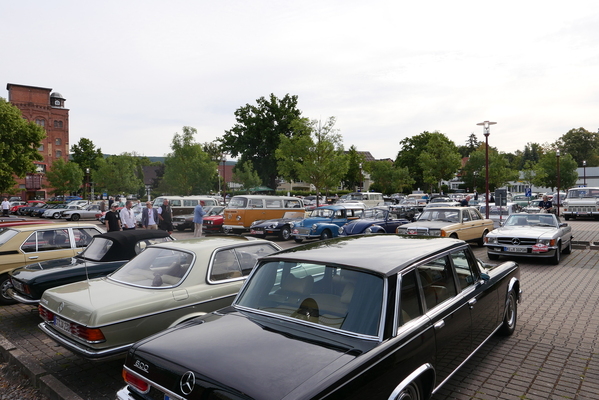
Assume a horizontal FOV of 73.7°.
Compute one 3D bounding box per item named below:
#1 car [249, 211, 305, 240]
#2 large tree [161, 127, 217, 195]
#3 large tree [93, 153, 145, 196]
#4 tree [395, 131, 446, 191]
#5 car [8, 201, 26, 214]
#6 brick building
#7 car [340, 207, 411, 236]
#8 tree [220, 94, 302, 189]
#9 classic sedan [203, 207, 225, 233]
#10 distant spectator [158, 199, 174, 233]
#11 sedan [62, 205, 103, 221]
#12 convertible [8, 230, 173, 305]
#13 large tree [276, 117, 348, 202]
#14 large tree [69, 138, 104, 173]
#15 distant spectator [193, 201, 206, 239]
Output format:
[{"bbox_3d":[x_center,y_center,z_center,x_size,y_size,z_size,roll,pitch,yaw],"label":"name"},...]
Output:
[{"bbox_3d":[-0.263,1.146,19.081,1.680,1.210,4.550,0,0,41],"label":"car"},{"bbox_3d":[-10.558,-2.711,38.000,5.330,8.560,5.330,-1,1,-16],"label":"large tree"},{"bbox_3d":[-19.068,-1.567,41.962,5.100,6.600,5.100,-1,1,0],"label":"large tree"},{"bbox_3d":[20.486,-5.485,66.000,9.580,11.830,9.580,-1,1,17],"label":"tree"},{"bbox_3d":[-33.540,0.963,47.490,1.700,1.420,4.300,0,1,41],"label":"car"},{"bbox_3d":[-50.000,-9.800,76.500,10.500,22.800,11.000,-2,1,-37],"label":"brick building"},{"bbox_3d":[3.211,1.052,15.912,1.570,1.430,4.070,0,1,40],"label":"car"},{"bbox_3d":[-5.992,-7.815,63.000,12.930,17.640,12.930,-1,1,-5],"label":"tree"},{"bbox_3d":[-3.844,1.077,22.600,1.660,1.390,4.250,0,0,39],"label":"classic sedan"},{"bbox_3d":[-5.305,0.920,15.889,0.600,1.840,0.420,-1,1,-20],"label":"distant spectator"},{"bbox_3d":[-17.600,1.270,34.200,4.750,1.280,1.790,-2,1,-38],"label":"sedan"},{"bbox_3d":[-2.948,1.297,7.643,1.600,1.280,4.100,0,1,41],"label":"convertible"},{"bbox_3d":[1.156,-2.773,33.000,5.950,8.410,5.950,-1,1,2],"label":"large tree"},{"bbox_3d":[-32.746,-3.996,62.000,5.900,11.100,5.900,-1,1,-28],"label":"large tree"},{"bbox_3d":[-4.322,0.898,17.200,0.420,1.750,0.520,0,0,-22],"label":"distant spectator"}]

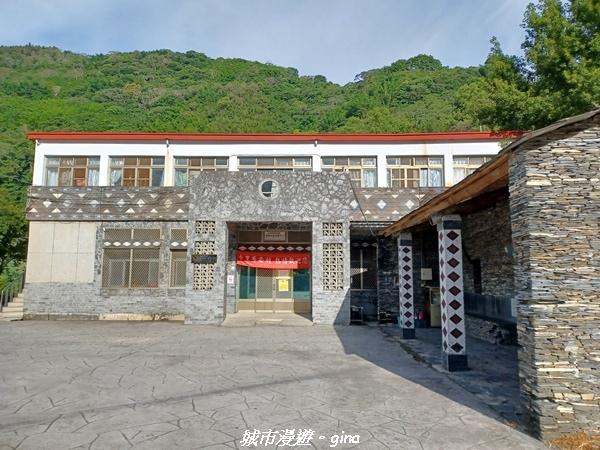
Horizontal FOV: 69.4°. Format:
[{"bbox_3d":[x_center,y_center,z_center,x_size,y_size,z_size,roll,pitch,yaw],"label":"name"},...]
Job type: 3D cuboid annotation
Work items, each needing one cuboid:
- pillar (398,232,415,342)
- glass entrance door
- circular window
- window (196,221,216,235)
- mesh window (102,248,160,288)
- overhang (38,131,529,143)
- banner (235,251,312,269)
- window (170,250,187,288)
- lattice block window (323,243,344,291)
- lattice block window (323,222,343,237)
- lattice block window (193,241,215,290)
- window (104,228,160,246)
[{"bbox_3d":[2.650,1.494,10.767,0.312,2.562,0.300,0,-7,0],"label":"pillar"},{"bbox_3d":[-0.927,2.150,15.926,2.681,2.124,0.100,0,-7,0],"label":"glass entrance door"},{"bbox_3d":[-1.009,-1.160,14.247,0.677,0.652,0.150,0,-7,0],"label":"circular window"},{"bbox_3d":[-3.037,0.096,14.099,0.625,0.423,0.150,0,-7,0],"label":"window"},{"bbox_3d":[-5.861,1.512,15.122,2.026,1.390,0.120,0,-7,0],"label":"mesh window"},{"bbox_3d":[-0.768,-3.052,15.281,17.419,0.285,0.300,0,-7,0],"label":"overhang"},{"bbox_3d":[-0.955,1.280,15.770,2.676,0.617,0.060,0,-7,0],"label":"banner"},{"bbox_3d":[-4.170,1.534,14.964,0.638,1.369,0.120,0,-7,0],"label":"window"},{"bbox_3d":[1.059,1.335,13.804,0.691,1.515,0.140,0,-7,0],"label":"lattice block window"},{"bbox_3d":[1.061,0.168,14.091,0.647,0.439,0.150,0,-7,0],"label":"lattice block window"},{"bbox_3d":[-3.043,1.301,13.837,0.694,1.573,0.140,0,-7,0],"label":"lattice block window"},{"bbox_3d":[-5.826,0.458,15.110,2.003,0.663,0.120,0,-7,0],"label":"window"}]

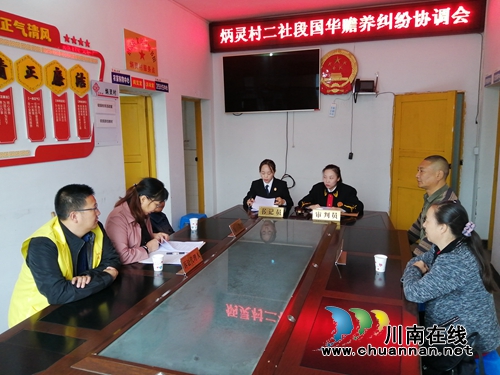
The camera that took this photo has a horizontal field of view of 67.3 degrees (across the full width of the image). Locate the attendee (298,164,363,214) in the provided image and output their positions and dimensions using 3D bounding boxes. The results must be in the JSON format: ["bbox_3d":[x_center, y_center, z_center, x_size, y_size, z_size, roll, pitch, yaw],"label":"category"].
[{"bbox_3d":[0.805,0.357,3.830,0.640,1.190,0.680,2,10,19],"label":"attendee"}]

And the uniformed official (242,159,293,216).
[{"bbox_3d":[0.196,0.312,4.053,0.550,1.230,0.660,2,10,19],"label":"uniformed official"}]

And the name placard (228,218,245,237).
[{"bbox_3d":[-0.100,0.318,2.945,0.055,0.083,0.242,2,10,19],"label":"name placard"}]

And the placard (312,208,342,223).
[{"bbox_3d":[0.673,0.244,3.268,0.240,0.093,0.055,2,10,19],"label":"placard"}]

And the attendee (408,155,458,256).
[{"bbox_3d":[1.196,0.452,2.684,0.640,1.350,0.500,0,9,7],"label":"attendee"}]

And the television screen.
[{"bbox_3d":[0.303,-1.517,5.453,1.460,0.835,0.070,2,10,18],"label":"television screen"}]

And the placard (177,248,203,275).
[{"bbox_3d":[-0.354,0.436,2.237,0.055,0.083,0.242,2,10,19],"label":"placard"}]

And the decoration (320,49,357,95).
[{"bbox_3d":[1.207,-1.577,5.125,0.530,0.600,0.070,2,10,18],"label":"decoration"}]

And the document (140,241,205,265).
[{"bbox_3d":[-0.504,0.414,2.523,0.280,0.035,0.440,2,10,19],"label":"document"}]

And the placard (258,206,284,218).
[{"bbox_3d":[0.204,0.225,3.457,0.240,0.090,0.055,2,10,19],"label":"placard"}]

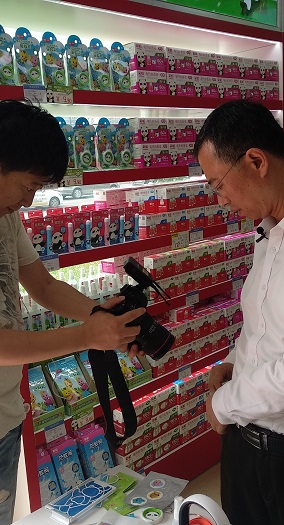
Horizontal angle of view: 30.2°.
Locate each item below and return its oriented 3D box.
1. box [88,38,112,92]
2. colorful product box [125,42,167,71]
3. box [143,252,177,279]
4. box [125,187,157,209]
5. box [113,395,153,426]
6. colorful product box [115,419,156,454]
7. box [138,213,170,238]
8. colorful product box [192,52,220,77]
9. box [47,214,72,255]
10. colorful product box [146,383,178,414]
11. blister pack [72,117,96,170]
[{"bbox_3d":[-0.172,-0.772,2.069,0.110,0.198,0.030,-12,14,-40],"label":"box"},{"bbox_3d":[0.020,-0.868,2.254,0.175,0.104,0.068,-12,14,-40],"label":"colorful product box"},{"bbox_3d":[0.080,0.018,2.427,0.124,0.104,0.062,-13,14,-40],"label":"box"},{"bbox_3d":[-0.006,-0.274,2.388,0.125,0.106,0.058,-13,14,-40],"label":"box"},{"bbox_3d":[-0.039,0.696,2.411,0.174,0.102,0.066,-12,14,-40],"label":"box"},{"bbox_3d":[-0.040,0.798,2.437,0.170,0.105,0.072,-13,14,-40],"label":"colorful product box"},{"bbox_3d":[0.054,-0.166,2.372,0.128,0.099,0.056,-12,14,-40],"label":"box"},{"bbox_3d":[0.266,-0.929,2.476,0.171,0.100,0.077,-13,14,-40],"label":"colorful product box"},{"bbox_3d":[-0.312,-0.106,2.033,0.094,0.143,0.030,-12,14,-40],"label":"box"},{"bbox_3d":[0.088,0.659,2.520,0.166,0.103,0.066,-12,14,-40],"label":"colorful product box"},{"bbox_3d":[-0.220,-0.462,2.069,0.102,0.209,0.032,-13,14,-41],"label":"blister pack"}]

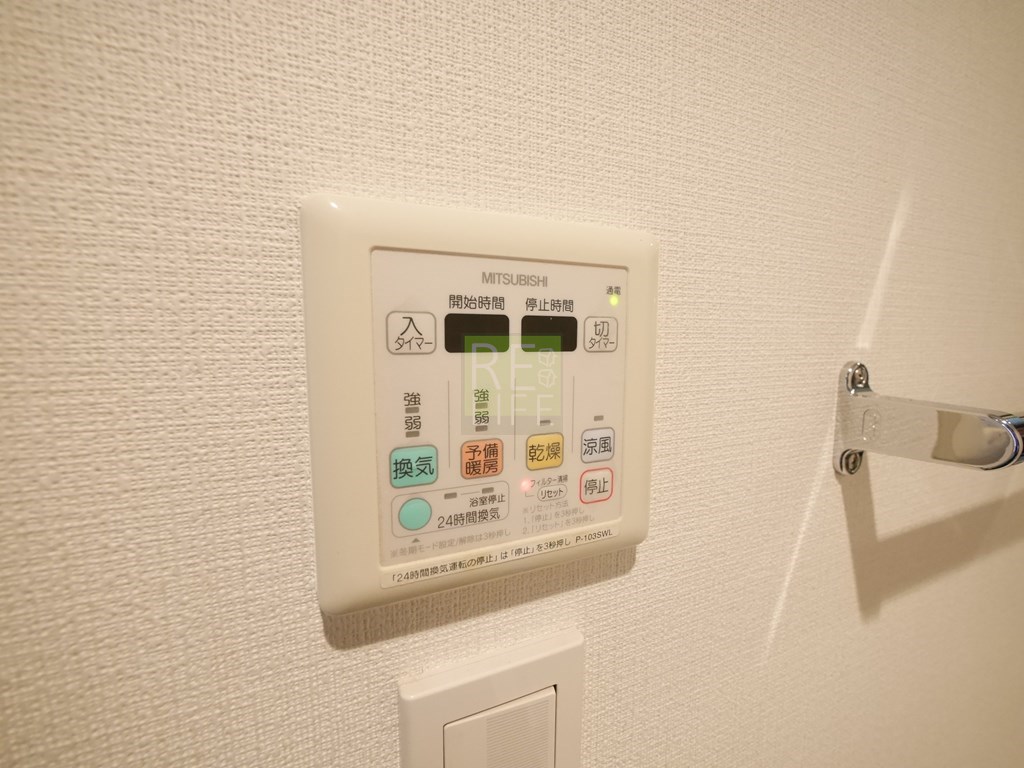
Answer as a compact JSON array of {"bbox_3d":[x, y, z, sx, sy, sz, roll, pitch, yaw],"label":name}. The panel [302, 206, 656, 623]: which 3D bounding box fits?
[{"bbox_3d":[-0.004,0.006,0.143,0.116,0.120,0.019,-2,6,-22],"label":"panel"}]

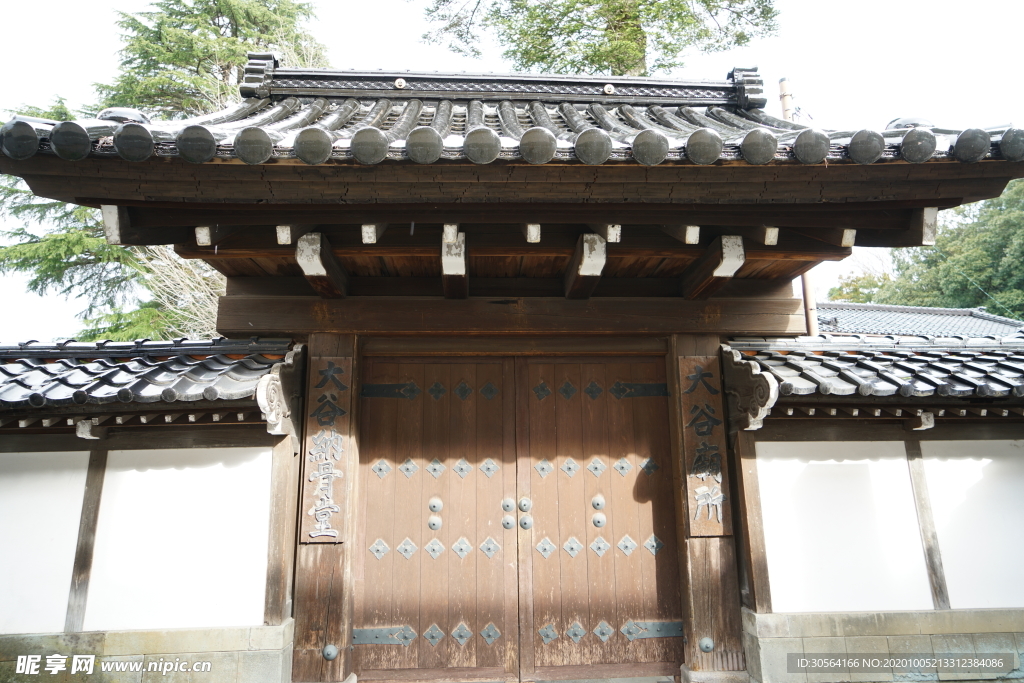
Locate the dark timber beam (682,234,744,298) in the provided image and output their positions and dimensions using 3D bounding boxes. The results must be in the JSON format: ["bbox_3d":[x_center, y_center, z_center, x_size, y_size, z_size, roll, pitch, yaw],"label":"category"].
[{"bbox_3d":[1.372,-0.485,4.746,0.134,0.224,0.878,0,-11,-3],"label":"dark timber beam"}]

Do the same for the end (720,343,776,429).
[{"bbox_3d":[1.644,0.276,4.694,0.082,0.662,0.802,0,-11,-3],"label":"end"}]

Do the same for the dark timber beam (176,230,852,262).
[{"bbox_3d":[0.062,-0.712,4.669,4.526,0.204,0.182,0,-11,-3],"label":"dark timber beam"}]

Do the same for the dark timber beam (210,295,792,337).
[{"bbox_3d":[0.037,-0.166,5.086,4.258,0.254,0.288,0,-11,-3],"label":"dark timber beam"}]

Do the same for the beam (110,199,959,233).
[{"bbox_3d":[0.184,-0.702,3.773,4.744,0.139,0.130,0,-11,-3],"label":"beam"}]

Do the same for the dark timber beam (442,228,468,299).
[{"bbox_3d":[-0.382,-0.481,4.656,0.138,0.224,0.878,0,-11,-3],"label":"dark timber beam"}]

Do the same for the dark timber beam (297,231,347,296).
[{"bbox_3d":[-1.261,-0.479,4.610,0.134,0.224,0.878,0,-11,-3],"label":"dark timber beam"}]

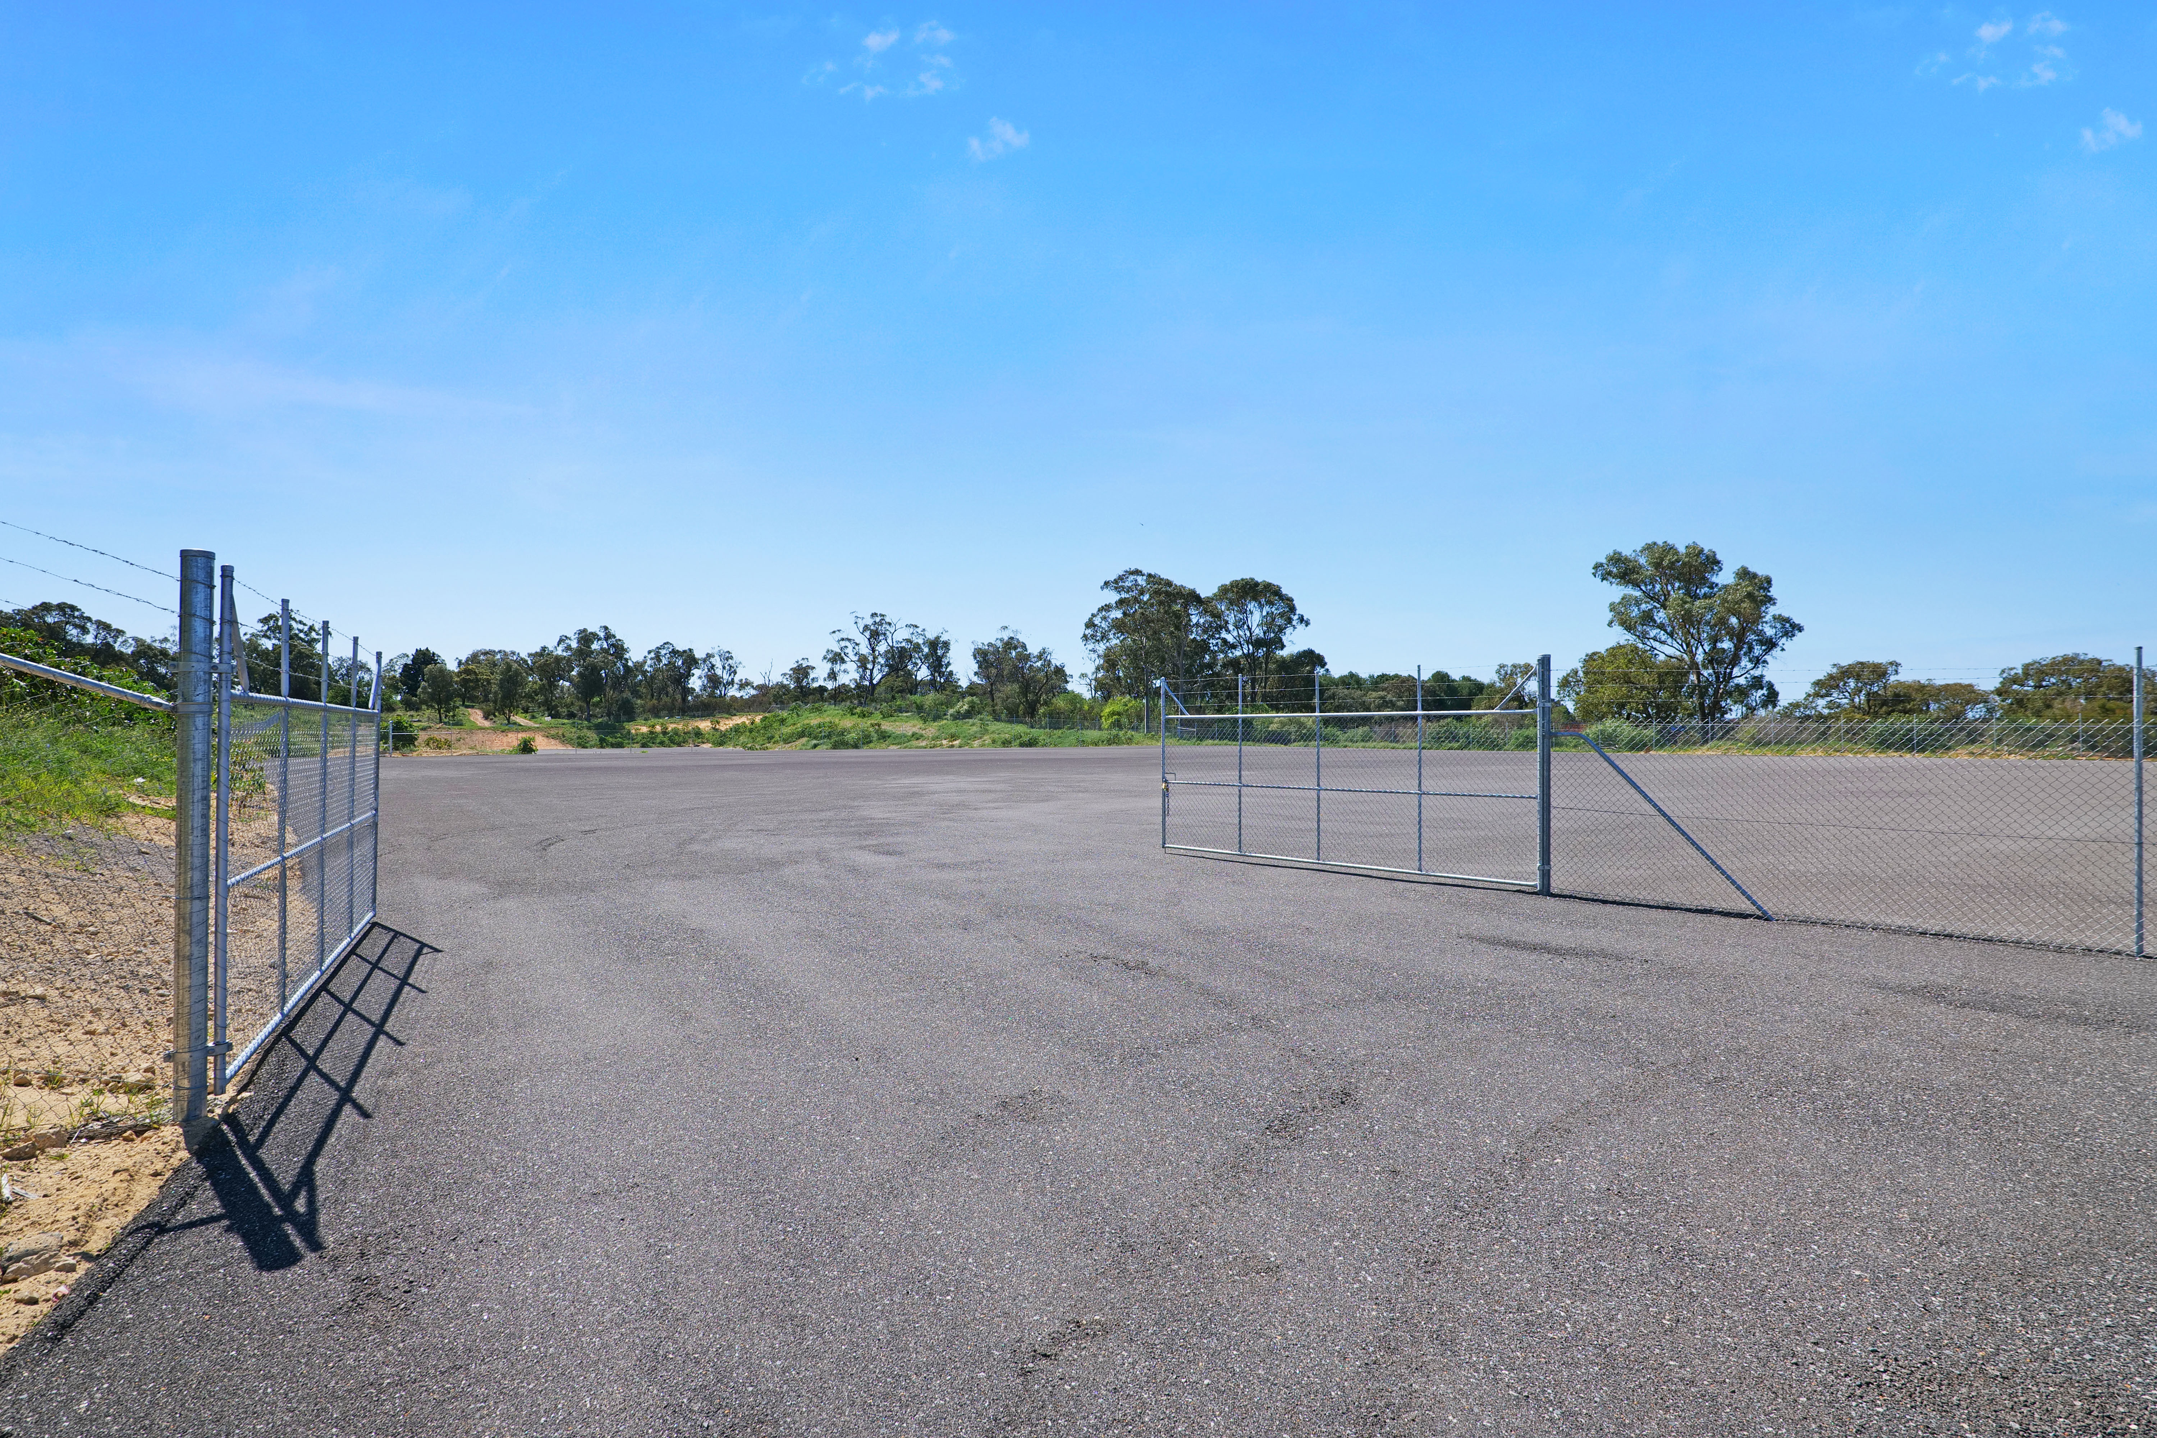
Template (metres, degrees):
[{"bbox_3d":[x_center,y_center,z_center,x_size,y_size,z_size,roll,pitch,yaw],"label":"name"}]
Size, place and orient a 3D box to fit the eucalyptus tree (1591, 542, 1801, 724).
[{"bbox_3d":[43.870,-5.380,68.000,12.800,14.200,11.800,0,-1,0],"label":"eucalyptus tree"}]

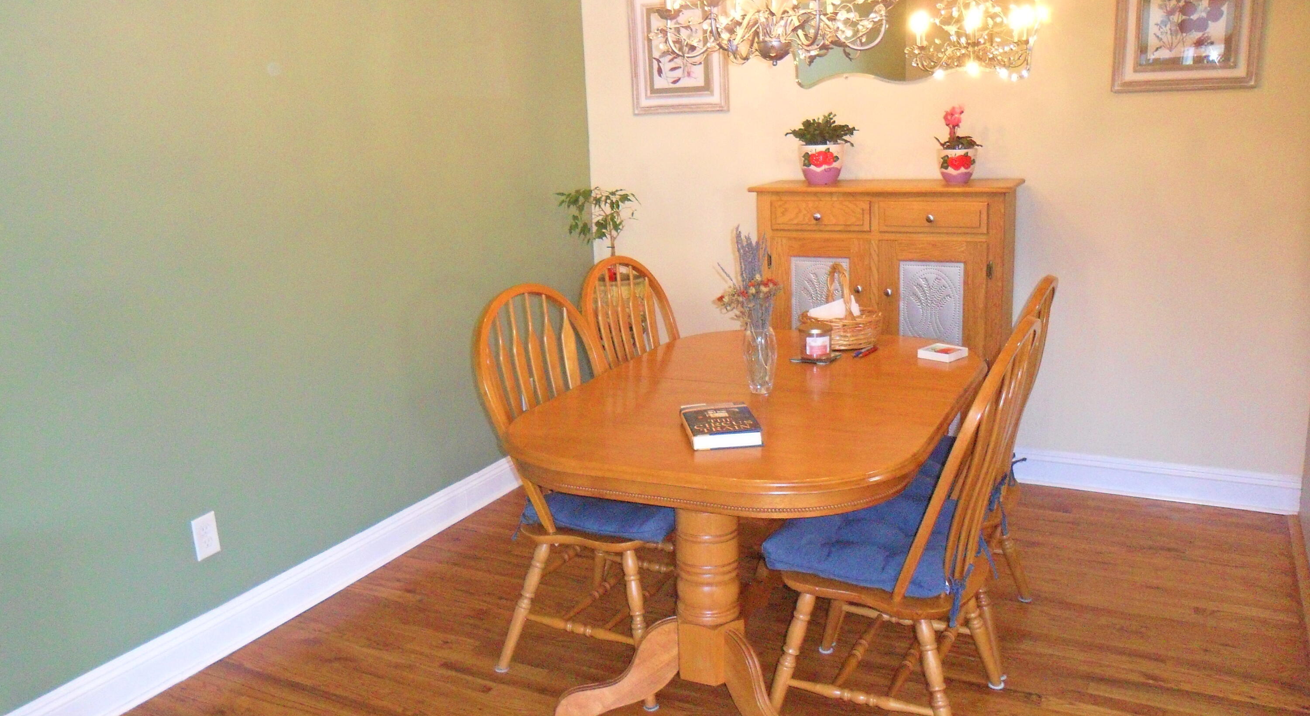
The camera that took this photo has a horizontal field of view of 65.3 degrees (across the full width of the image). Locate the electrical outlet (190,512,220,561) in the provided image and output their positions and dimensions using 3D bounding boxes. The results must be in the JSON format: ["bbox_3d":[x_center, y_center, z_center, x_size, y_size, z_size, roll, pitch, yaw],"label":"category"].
[{"bbox_3d":[-1.294,0.517,2.957,0.009,0.124,0.077,5,15,28],"label":"electrical outlet"}]

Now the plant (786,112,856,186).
[{"bbox_3d":[0.657,-0.836,4.072,0.250,0.281,0.220,5,15,28],"label":"plant"}]

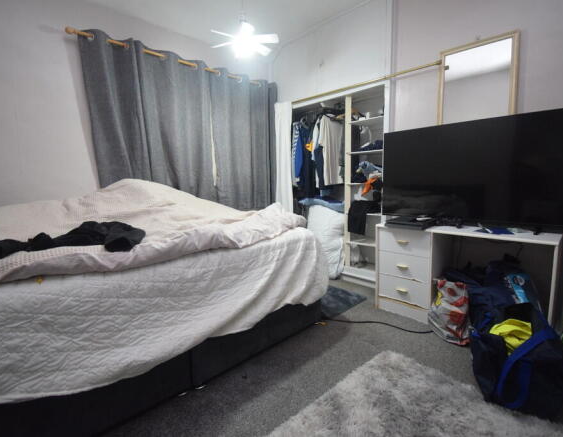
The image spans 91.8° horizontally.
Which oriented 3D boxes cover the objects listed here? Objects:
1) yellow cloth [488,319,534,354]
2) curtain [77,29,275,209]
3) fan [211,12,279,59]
[{"bbox_3d":[1.190,0.615,1.426,0.203,0.139,0.209,6,12,43],"label":"yellow cloth"},{"bbox_3d":[-0.713,-0.543,2.704,0.139,1.850,1.926,6,12,43],"label":"curtain"},{"bbox_3d":[-0.275,-1.355,2.018,0.510,0.220,0.510,6,12,43],"label":"fan"}]

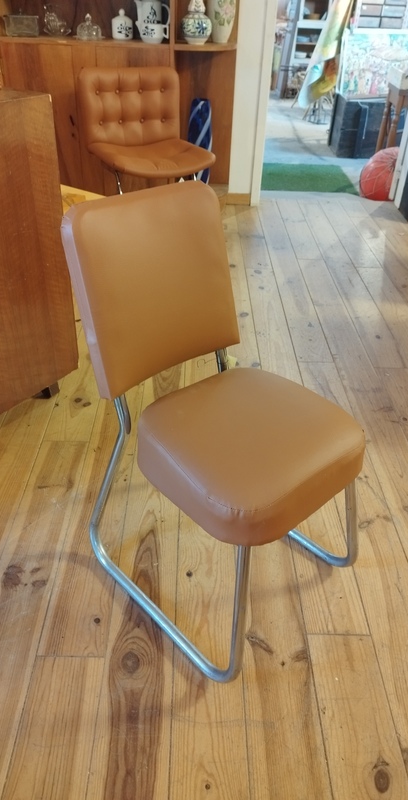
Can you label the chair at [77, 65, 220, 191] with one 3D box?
[{"bbox_3d":[-0.284,-1.253,2.943,0.532,0.833,0.585,-17,40,-24],"label":"chair"}]

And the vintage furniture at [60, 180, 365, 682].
[{"bbox_3d":[0.043,0.049,1.201,0.464,0.835,0.562,-27,46,-34],"label":"vintage furniture"}]

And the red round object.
[{"bbox_3d":[1.342,-1.584,3.894,0.470,0.340,0.470,2,37,-1],"label":"red round object"}]

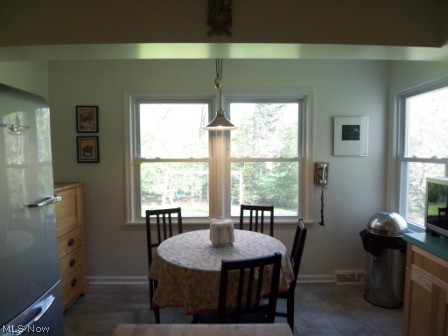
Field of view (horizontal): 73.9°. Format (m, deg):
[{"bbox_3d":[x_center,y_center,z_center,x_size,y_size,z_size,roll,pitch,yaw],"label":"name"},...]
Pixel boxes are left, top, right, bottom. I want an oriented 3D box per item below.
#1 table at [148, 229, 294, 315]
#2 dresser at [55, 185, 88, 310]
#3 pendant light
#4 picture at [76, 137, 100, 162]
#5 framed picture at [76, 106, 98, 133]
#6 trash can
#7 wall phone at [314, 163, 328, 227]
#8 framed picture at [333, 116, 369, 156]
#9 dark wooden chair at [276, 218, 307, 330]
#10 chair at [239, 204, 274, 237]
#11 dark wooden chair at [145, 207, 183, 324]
[{"bbox_3d":[-0.012,0.998,2.392,1.070,0.756,1.070,0,3,0],"label":"table"},{"bbox_3d":[-1.641,0.765,2.622,0.463,1.154,0.805,0,4,0],"label":"dresser"},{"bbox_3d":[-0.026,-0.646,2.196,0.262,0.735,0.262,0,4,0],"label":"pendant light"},{"bbox_3d":[-1.460,-0.195,3.207,0.237,0.287,0.023,0,4,0],"label":"picture"},{"bbox_3d":[-1.461,-0.515,3.185,0.234,0.289,0.023,0,4,0],"label":"framed picture"},{"bbox_3d":[1.606,0.866,2.940,0.413,0.891,0.403,3,5,37],"label":"trash can"},{"bbox_3d":[1.047,0.292,3.204,0.141,0.695,0.101,0,4,0],"label":"wall phone"},{"bbox_3d":[1.365,-0.339,3.194,0.377,0.418,0.035,0,4,0],"label":"framed picture"},{"bbox_3d":[0.383,0.898,2.391,0.493,0.906,0.413,0,4,6],"label":"dark wooden chair"},{"bbox_3d":[0.302,0.865,2.893,0.413,0.906,0.493,1,4,12],"label":"chair"},{"bbox_3d":[-0.483,0.878,2.732,0.413,0.906,0.493,-2,4,-25],"label":"dark wooden chair"}]

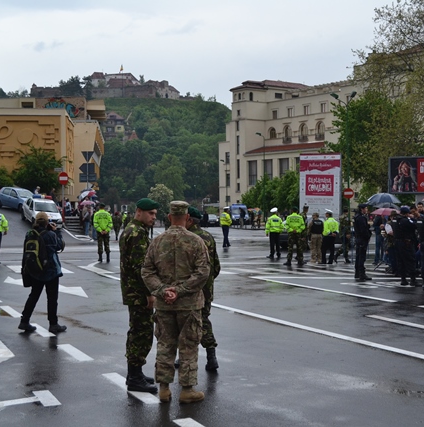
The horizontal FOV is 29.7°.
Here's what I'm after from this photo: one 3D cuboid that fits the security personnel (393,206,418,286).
[{"bbox_3d":[4.384,0.731,18.100,0.580,1.790,0.420,0,1,35],"label":"security personnel"}]

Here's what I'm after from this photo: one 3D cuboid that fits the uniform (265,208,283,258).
[{"bbox_3d":[2.276,0.708,29.000,0.560,1.820,0.380,0,0,-11],"label":"uniform"}]

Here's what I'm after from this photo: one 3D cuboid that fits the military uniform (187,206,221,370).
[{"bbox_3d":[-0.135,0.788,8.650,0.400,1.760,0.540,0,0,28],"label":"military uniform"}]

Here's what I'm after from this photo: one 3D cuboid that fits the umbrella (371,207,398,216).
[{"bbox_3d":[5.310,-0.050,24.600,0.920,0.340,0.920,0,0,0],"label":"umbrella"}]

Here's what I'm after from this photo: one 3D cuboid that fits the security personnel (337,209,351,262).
[{"bbox_3d":[4.322,0.720,26.200,0.580,1.810,0.520,0,0,9],"label":"security personnel"}]

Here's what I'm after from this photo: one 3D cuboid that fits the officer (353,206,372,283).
[{"bbox_3d":[3.520,0.680,18.600,0.420,1.780,0.520,0,0,13],"label":"officer"}]

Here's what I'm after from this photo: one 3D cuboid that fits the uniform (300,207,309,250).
[{"bbox_3d":[2.920,0.673,25.400,0.550,1.790,0.520,0,0,16],"label":"uniform"}]

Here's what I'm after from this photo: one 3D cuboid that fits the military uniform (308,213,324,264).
[{"bbox_3d":[3.471,0.779,26.500,0.520,1.690,0.350,0,0,-9],"label":"military uniform"}]

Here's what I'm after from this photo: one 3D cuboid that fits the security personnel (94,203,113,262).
[{"bbox_3d":[-3.290,0.592,24.300,0.590,1.790,0.400,0,0,-3],"label":"security personnel"}]

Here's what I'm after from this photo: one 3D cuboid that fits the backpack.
[{"bbox_3d":[-2.489,0.567,11.250,0.350,0.640,0.260,0,1,34],"label":"backpack"}]

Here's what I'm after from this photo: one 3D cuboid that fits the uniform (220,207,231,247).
[{"bbox_3d":[0.631,0.604,35.300,0.520,1.790,0.380,0,1,45],"label":"uniform"}]

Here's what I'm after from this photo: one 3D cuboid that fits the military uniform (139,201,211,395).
[{"bbox_3d":[-0.320,0.776,7.150,0.620,1.780,0.420,0,0,3],"label":"military uniform"}]

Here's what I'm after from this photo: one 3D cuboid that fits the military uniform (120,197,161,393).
[{"bbox_3d":[-0.695,0.766,7.720,0.370,1.810,0.550,0,0,-7],"label":"military uniform"}]

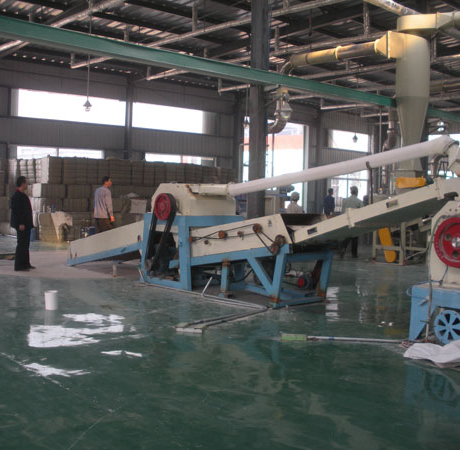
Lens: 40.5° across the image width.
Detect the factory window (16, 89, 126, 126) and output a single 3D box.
[{"bbox_3d":[-5.650,-4.240,22.760,4.450,1.020,0.150,-1,4,-41],"label":"factory window"}]

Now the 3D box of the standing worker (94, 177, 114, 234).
[{"bbox_3d":[-2.800,-0.200,13.850,0.500,1.730,0.330,5,5,43],"label":"standing worker"}]

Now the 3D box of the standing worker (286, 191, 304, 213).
[{"bbox_3d":[1.650,-0.045,15.850,0.450,1.570,0.300,2,3,5],"label":"standing worker"}]

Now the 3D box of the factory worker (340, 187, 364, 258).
[{"bbox_3d":[2.940,-0.050,14.950,0.540,1.700,0.380,2,3,5],"label":"factory worker"}]

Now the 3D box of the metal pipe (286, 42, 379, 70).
[{"bbox_3d":[2.360,-3.930,14.600,0.260,0.260,2.600,-1,4,-41],"label":"metal pipe"}]

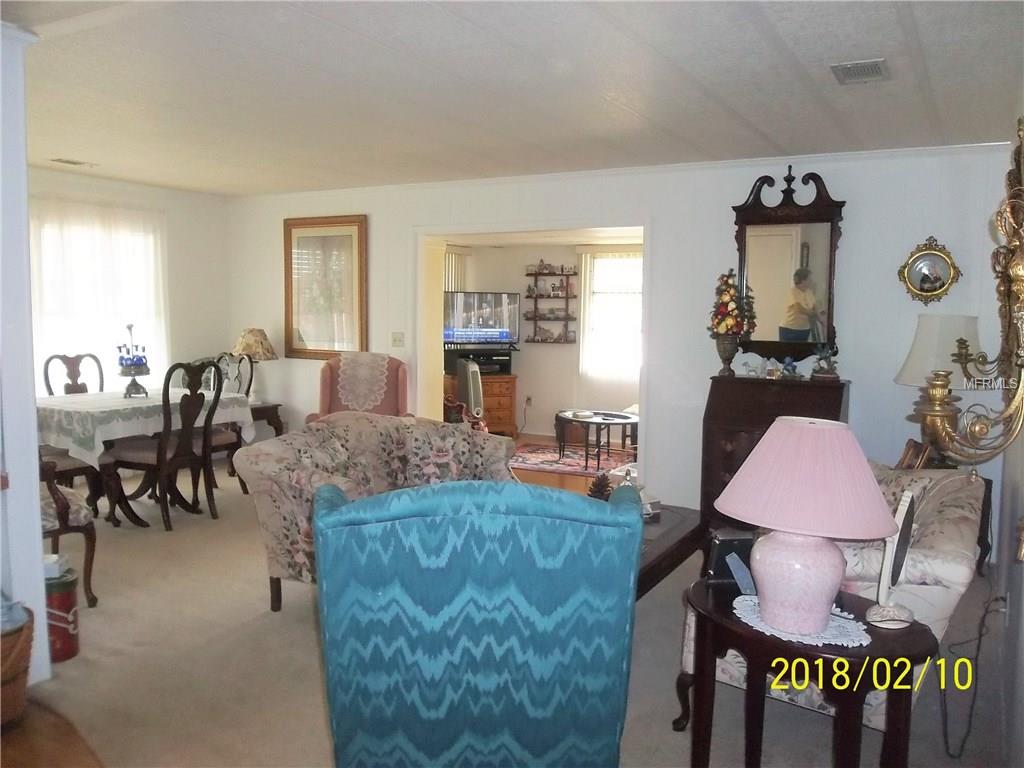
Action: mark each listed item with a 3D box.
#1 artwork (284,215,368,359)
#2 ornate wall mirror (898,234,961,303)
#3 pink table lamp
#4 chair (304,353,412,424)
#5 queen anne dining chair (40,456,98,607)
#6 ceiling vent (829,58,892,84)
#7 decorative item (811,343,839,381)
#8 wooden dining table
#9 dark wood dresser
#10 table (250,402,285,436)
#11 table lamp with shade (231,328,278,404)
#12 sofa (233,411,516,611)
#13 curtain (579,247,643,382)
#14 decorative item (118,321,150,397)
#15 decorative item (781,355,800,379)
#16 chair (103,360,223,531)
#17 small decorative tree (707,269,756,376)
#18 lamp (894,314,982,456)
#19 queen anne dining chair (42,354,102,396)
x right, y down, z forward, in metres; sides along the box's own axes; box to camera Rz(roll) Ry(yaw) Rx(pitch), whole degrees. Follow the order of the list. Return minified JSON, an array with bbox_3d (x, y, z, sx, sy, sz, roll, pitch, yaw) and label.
[{"bbox_3d":[-1.675,-0.846,7.106,0.992,1.279,0.040,4,6,30],"label":"artwork"},{"bbox_3d":[2.435,-0.664,4.672,0.335,0.410,0.060,4,6,30],"label":"ornate wall mirror"},{"bbox_3d":[0.741,0.351,2.038,0.445,0.528,0.445,4,6,30],"label":"pink table lamp"},{"bbox_3d":[-1.163,0.289,6.135,0.770,1.030,0.800,0,5,-6],"label":"chair"},{"bbox_3d":[-2.361,0.538,3.746,0.580,1.020,0.600,6,7,43],"label":"queen anne dining chair"},{"bbox_3d":[1.465,-1.303,3.352,0.205,0.025,0.310,4,6,30],"label":"ceiling vent"},{"bbox_3d":[1.910,-0.127,4.858,0.160,0.220,0.110,4,6,30],"label":"decorative item"},{"bbox_3d":[-2.530,0.471,5.359,0.970,0.770,1.100,4,6,33],"label":"wooden dining table"},{"bbox_3d":[1.621,0.482,5.011,0.860,1.010,0.450,4,6,30],"label":"dark wood dresser"},{"bbox_3d":[-2.453,0.445,7.077,0.580,0.500,0.580,4,6,30],"label":"table"},{"bbox_3d":[-2.334,-0.149,7.213,0.420,0.660,0.420,4,6,30],"label":"table lamp with shade"},{"bbox_3d":[-0.589,0.596,4.044,0.820,0.900,1.430,3,6,26],"label":"sofa"},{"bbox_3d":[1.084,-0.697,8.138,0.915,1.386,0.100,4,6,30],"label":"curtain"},{"bbox_3d":[-2.509,-0.156,5.293,0.210,0.490,0.210,4,6,30],"label":"decorative item"},{"bbox_3d":[1.739,-0.104,4.985,0.100,0.130,0.080,4,6,30],"label":"decorative item"},{"bbox_3d":[-2.251,0.381,5.275,0.550,1.050,0.550,4,6,30],"label":"chair"},{"bbox_3d":[1.440,-0.400,5.222,0.290,0.705,0.290,4,6,30],"label":"small decorative tree"},{"bbox_3d":[2.272,0.039,4.251,0.425,0.795,0.425,4,6,30],"label":"lamp"},{"bbox_3d":[-3.072,0.309,5.917,0.550,1.050,0.540,4,6,30],"label":"queen anne dining chair"}]

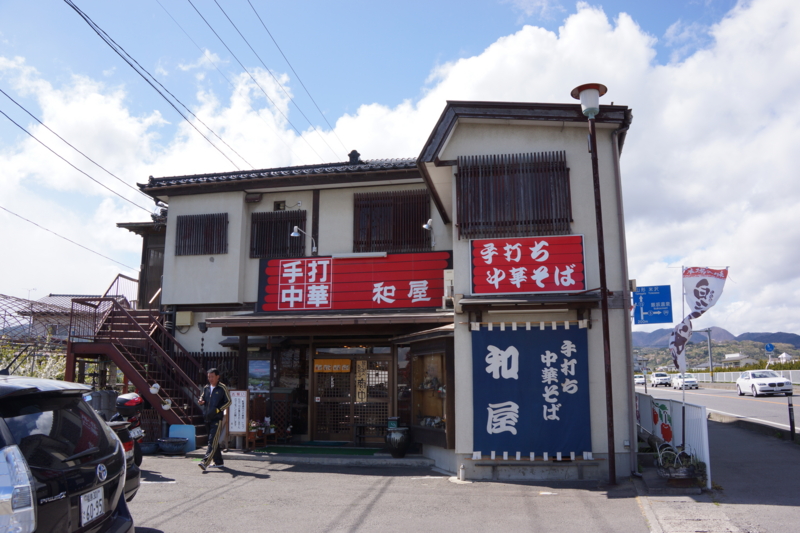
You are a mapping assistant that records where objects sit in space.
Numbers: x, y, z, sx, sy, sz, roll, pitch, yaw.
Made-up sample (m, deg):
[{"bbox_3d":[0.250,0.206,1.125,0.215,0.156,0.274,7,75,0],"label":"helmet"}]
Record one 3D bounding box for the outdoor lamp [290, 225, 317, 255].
[{"bbox_3d":[-2.094,-0.572,13.358,0.220,0.380,1.300,-2,-11,11],"label":"outdoor lamp"}]

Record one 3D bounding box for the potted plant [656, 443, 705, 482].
[{"bbox_3d":[3.993,2.800,8.568,0.630,0.470,0.460,-2,-9,12],"label":"potted plant"}]

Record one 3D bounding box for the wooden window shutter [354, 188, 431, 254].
[{"bbox_3d":[-0.175,-1.031,13.692,1.809,1.429,0.100,-2,-11,11],"label":"wooden window shutter"}]

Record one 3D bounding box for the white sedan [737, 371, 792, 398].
[{"bbox_3d":[20.428,6.571,33.800,1.900,1.480,5.070,-3,-11,16],"label":"white sedan"}]

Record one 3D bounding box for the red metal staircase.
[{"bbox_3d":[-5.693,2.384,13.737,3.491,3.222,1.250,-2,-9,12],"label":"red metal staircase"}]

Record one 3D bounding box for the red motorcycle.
[{"bbox_3d":[-5.138,3.028,11.330,0.760,1.280,2.030,8,-12,-42],"label":"red motorcycle"}]

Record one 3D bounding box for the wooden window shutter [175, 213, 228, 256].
[{"bbox_3d":[-4.619,-0.738,13.999,1.369,0.979,0.090,-2,-11,11],"label":"wooden window shutter"}]

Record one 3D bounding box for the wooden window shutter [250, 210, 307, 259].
[{"bbox_3d":[-2.668,-0.685,13.260,1.288,1.024,0.100,-2,-9,12],"label":"wooden window shutter"}]

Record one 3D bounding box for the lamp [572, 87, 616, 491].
[{"bbox_3d":[3.089,0.099,9.150,0.550,6.150,0.550,-2,-11,11],"label":"lamp"}]

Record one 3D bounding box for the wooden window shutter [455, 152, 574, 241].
[{"bbox_3d":[1.866,-1.192,9.943,1.844,1.405,0.140,-2,-9,10],"label":"wooden window shutter"}]

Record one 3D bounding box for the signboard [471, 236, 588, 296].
[{"bbox_3d":[2.022,-0.019,9.479,1.830,0.910,0.100,-2,-6,11],"label":"signboard"}]

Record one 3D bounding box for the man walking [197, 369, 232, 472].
[{"bbox_3d":[-3.318,2.674,10.640,0.540,1.720,0.480,-6,-11,32],"label":"man walking"}]

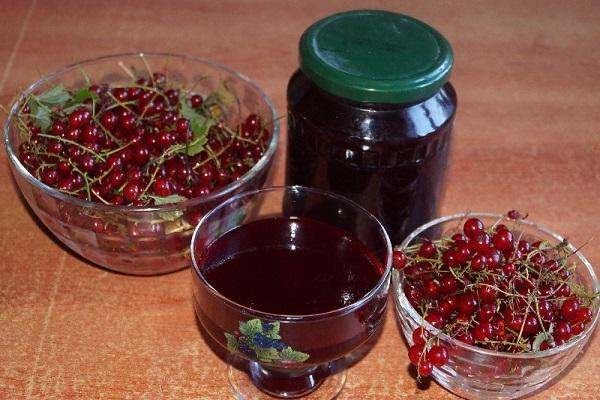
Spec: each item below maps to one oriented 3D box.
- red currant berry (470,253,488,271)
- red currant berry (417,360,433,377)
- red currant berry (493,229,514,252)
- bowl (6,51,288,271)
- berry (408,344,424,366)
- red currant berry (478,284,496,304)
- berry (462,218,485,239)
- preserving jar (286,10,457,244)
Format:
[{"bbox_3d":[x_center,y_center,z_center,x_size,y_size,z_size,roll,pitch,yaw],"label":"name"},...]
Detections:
[{"bbox_3d":[0.100,0.034,0.484,0.010,0.010,0.010,2,40,0],"label":"red currant berry"},{"bbox_3d":[0.065,0.087,0.450,0.009,0.009,0.009,2,40,0],"label":"red currant berry"},{"bbox_3d":[0.114,0.023,0.486,0.011,0.011,0.011,2,40,0],"label":"red currant berry"},{"bbox_3d":[-0.096,-0.016,0.561,0.166,0.083,0.166,1,40,-1],"label":"bowl"},{"bbox_3d":[0.061,0.081,0.453,0.010,0.010,0.010,2,40,0],"label":"berry"},{"bbox_3d":[0.102,0.051,0.471,0.010,0.010,0.010,2,40,0],"label":"red currant berry"},{"bbox_3d":[0.099,0.016,0.496,0.011,0.011,0.011,2,40,0],"label":"berry"},{"bbox_3d":[0.042,-0.024,0.522,0.096,0.154,0.096,1,40,-1],"label":"preserving jar"}]

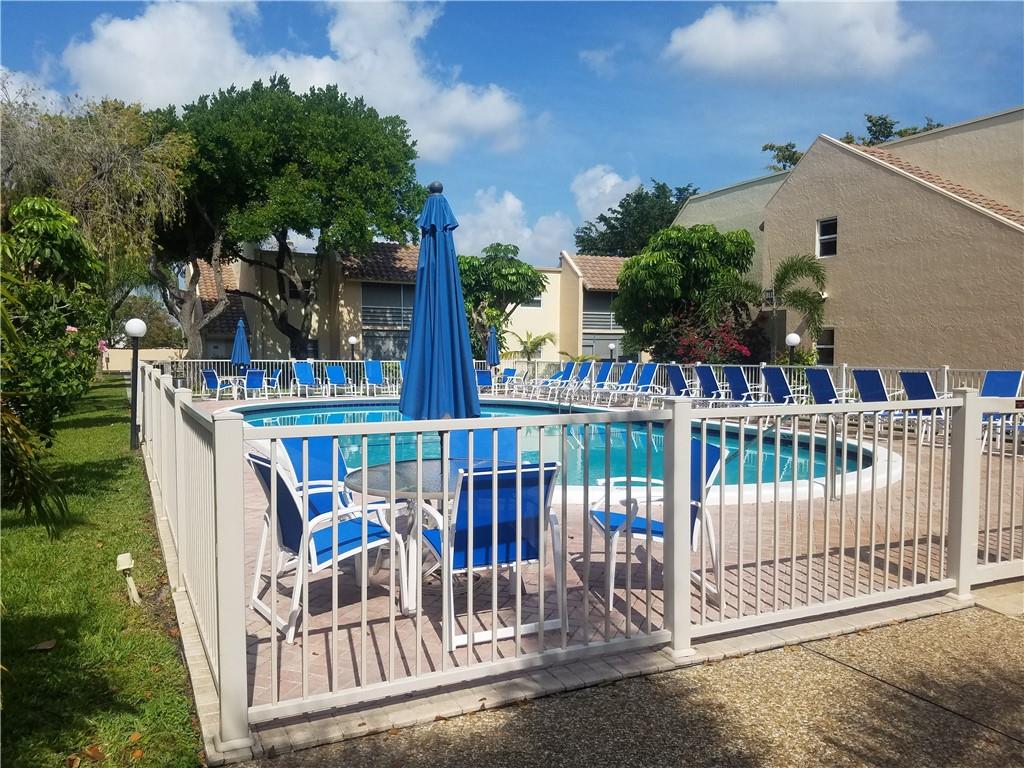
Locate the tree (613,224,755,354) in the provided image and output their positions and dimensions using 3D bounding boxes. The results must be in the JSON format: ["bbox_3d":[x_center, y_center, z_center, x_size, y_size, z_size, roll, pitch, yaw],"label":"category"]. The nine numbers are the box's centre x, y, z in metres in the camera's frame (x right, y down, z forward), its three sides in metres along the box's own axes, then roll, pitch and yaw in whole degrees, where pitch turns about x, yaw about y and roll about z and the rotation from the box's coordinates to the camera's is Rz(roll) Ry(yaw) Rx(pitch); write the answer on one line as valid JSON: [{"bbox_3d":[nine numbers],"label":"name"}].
[{"bbox_3d":[5.570,-2.337,24.924,4.700,5.600,4.600,1,2,13],"label":"tree"}]

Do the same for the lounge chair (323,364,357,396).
[{"bbox_3d":[-5.330,-0.063,23.900,0.650,1.000,1.250,-1,3,-23],"label":"lounge chair"}]

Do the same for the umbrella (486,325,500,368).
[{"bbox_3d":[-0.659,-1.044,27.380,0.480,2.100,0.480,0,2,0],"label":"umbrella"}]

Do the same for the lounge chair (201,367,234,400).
[{"bbox_3d":[-8.650,0.030,22.600,0.620,0.910,0.680,3,3,43],"label":"lounge chair"}]

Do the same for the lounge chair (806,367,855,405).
[{"bbox_3d":[5.980,0.286,15.275,1.650,1.160,0.680,-1,3,-28],"label":"lounge chair"}]

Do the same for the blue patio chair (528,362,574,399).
[{"bbox_3d":[1.400,-0.128,25.116,1.600,1.170,0.680,-1,3,-28],"label":"blue patio chair"}]

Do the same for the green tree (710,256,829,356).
[{"bbox_3d":[6.070,-1.163,18.168,2.650,3.800,2.400,0,2,0],"label":"green tree"}]

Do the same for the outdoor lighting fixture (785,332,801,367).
[{"bbox_3d":[6.200,-0.167,17.000,0.310,1.900,0.310,1,3,20],"label":"outdoor lighting fixture"}]

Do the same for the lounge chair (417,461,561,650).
[{"bbox_3d":[-0.134,0.863,4.283,0.660,0.920,0.720,-1,3,-24],"label":"lounge chair"}]

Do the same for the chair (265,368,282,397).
[{"bbox_3d":[-7.930,-0.015,25.320,0.740,0.930,0.620,-2,3,-35],"label":"chair"}]

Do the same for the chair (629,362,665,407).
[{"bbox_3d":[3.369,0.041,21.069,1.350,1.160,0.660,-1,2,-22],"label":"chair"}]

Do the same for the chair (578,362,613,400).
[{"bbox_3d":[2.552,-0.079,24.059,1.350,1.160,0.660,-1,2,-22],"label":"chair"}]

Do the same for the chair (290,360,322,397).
[{"bbox_3d":[-6.790,-0.161,25.916,0.680,1.170,1.600,-1,3,-29],"label":"chair"}]

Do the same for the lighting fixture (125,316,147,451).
[{"bbox_3d":[-5.470,0.012,11.150,0.310,1.900,0.310,-1,3,-26],"label":"lighting fixture"}]

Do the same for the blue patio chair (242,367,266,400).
[{"bbox_3d":[-8.100,0.034,24.222,0.650,0.920,0.720,-2,3,-37],"label":"blue patio chair"}]

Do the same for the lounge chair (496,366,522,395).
[{"bbox_3d":[-0.072,-0.110,27.818,0.620,0.920,0.720,1,3,30],"label":"lounge chair"}]

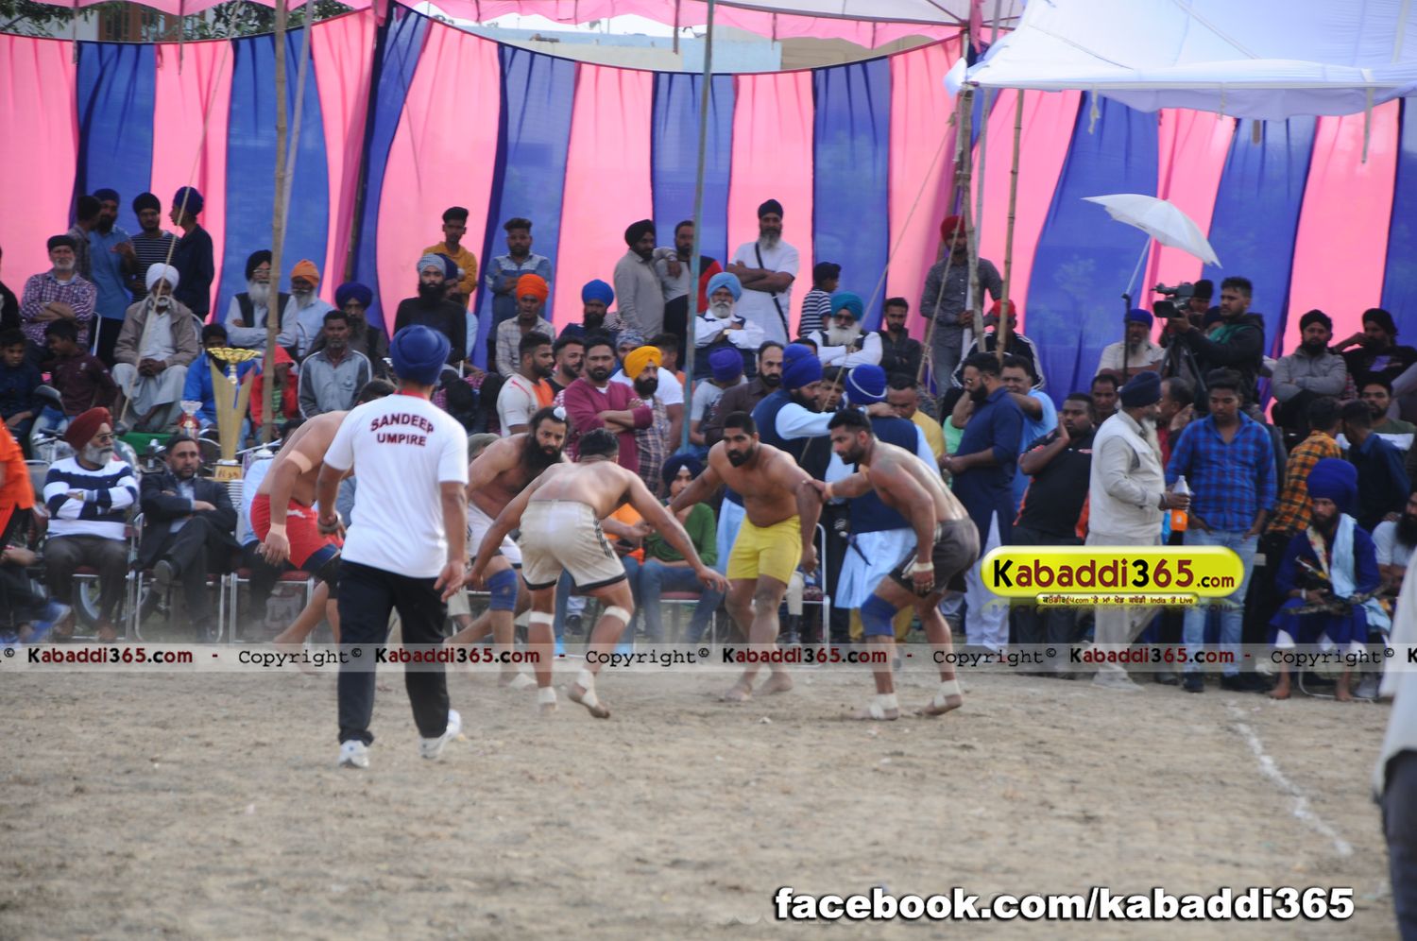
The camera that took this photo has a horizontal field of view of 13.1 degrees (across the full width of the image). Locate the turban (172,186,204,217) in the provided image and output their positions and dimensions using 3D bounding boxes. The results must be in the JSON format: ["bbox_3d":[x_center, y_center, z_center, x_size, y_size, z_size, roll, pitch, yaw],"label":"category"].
[{"bbox_3d":[-4.072,-2.105,48.300,0.245,0.230,0.215,2,1,-12],"label":"turban"}]

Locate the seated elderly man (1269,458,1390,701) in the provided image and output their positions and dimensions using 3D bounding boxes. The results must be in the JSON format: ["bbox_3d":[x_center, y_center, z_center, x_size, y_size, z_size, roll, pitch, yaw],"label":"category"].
[{"bbox_3d":[3.472,0.614,34.600,0.660,1.372,0.800,2,1,12],"label":"seated elderly man"}]

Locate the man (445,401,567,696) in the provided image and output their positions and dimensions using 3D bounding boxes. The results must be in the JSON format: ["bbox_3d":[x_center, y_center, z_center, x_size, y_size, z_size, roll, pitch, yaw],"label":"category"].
[{"bbox_3d":[-1.104,0.413,33.100,0.780,1.520,0.620,2,1,37],"label":"man"}]

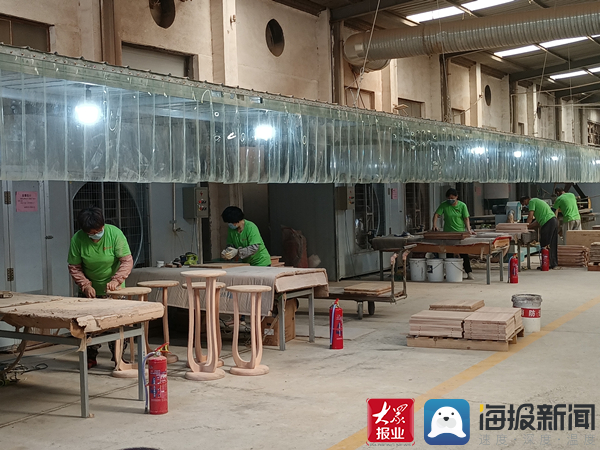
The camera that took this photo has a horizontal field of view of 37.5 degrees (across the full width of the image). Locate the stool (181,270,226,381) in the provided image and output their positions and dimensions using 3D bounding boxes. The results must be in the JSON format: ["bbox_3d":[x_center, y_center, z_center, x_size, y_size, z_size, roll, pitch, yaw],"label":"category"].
[{"bbox_3d":[-0.797,0.848,7.516,0.393,0.890,0.393,-2,1,0],"label":"stool"}]

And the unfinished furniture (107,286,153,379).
[{"bbox_3d":[-1.492,0.938,7.799,0.393,0.753,0.393,-2,1,0],"label":"unfinished furniture"}]

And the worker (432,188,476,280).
[{"bbox_3d":[2.763,0.151,15.873,0.680,1.621,0.480,-2,1,20],"label":"worker"}]

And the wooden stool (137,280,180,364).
[{"bbox_3d":[-1.328,0.921,8.412,0.398,0.747,0.398,-2,1,0],"label":"wooden stool"}]

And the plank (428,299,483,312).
[{"bbox_3d":[1.655,0.852,9.326,0.430,0.065,0.530,-1,2,28],"label":"plank"}]

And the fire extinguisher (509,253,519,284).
[{"bbox_3d":[3.496,0.707,14.486,0.155,0.485,0.140,-2,2,-6],"label":"fire extinguisher"}]

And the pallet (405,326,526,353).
[{"bbox_3d":[1.672,1.110,8.822,0.985,0.107,0.910,-1,2,25],"label":"pallet"}]

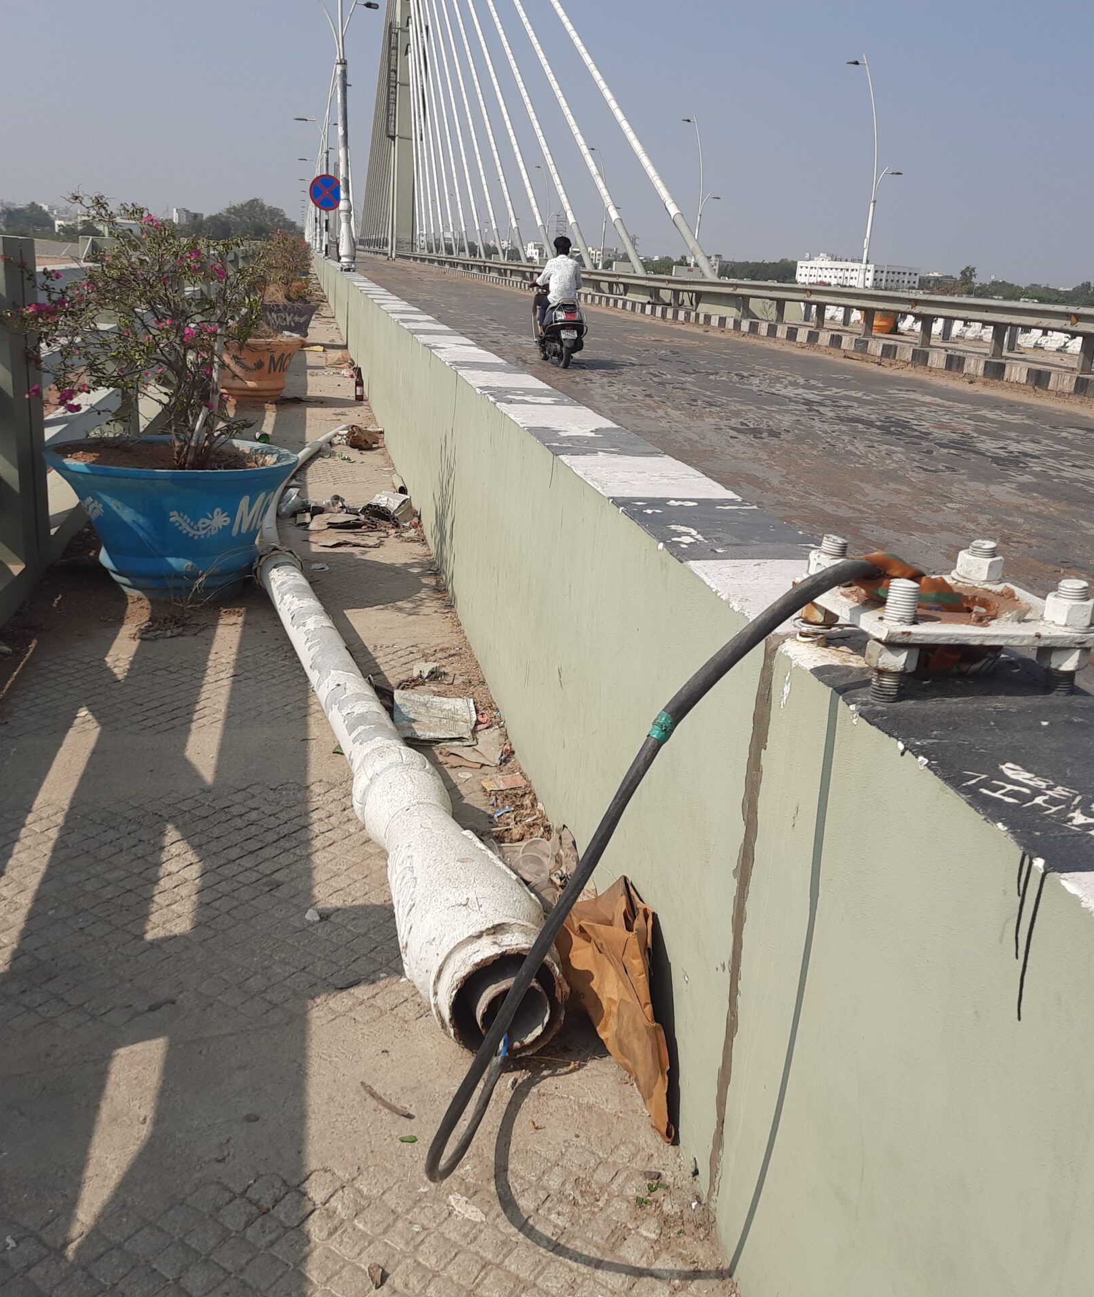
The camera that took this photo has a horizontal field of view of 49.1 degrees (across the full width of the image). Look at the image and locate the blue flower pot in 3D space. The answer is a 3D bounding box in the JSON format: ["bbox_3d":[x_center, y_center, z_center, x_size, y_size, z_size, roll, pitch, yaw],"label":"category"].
[{"bbox_3d":[-1.487,-0.527,4.824,0.949,0.528,0.949,0,19,-12],"label":"blue flower pot"}]

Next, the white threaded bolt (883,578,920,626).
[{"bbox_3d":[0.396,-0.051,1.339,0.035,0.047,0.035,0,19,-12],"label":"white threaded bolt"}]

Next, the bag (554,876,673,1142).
[{"bbox_3d":[0.113,0.575,2.087,0.147,0.352,0.391,0,19,-12],"label":"bag"}]

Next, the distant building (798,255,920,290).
[{"bbox_3d":[136.352,-164.746,525.000,29.000,15.000,46.000,-7,21,-31],"label":"distant building"}]

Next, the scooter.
[{"bbox_3d":[0.134,-4.343,15.825,0.680,1.130,1.800,0,19,-12],"label":"scooter"}]

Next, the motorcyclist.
[{"bbox_3d":[0.166,-4.705,15.620,0.580,1.270,0.750,0,19,-12],"label":"motorcyclist"}]

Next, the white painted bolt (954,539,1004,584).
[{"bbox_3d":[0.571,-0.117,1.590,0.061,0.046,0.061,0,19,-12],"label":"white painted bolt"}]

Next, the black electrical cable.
[{"bbox_3d":[0.088,0.319,1.699,0.489,1.037,0.587,0,19,-12],"label":"black electrical cable"}]

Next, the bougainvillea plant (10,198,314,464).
[{"bbox_3d":[-1.476,-1.211,4.551,1.076,0.979,0.979,0,19,-12],"label":"bougainvillea plant"}]

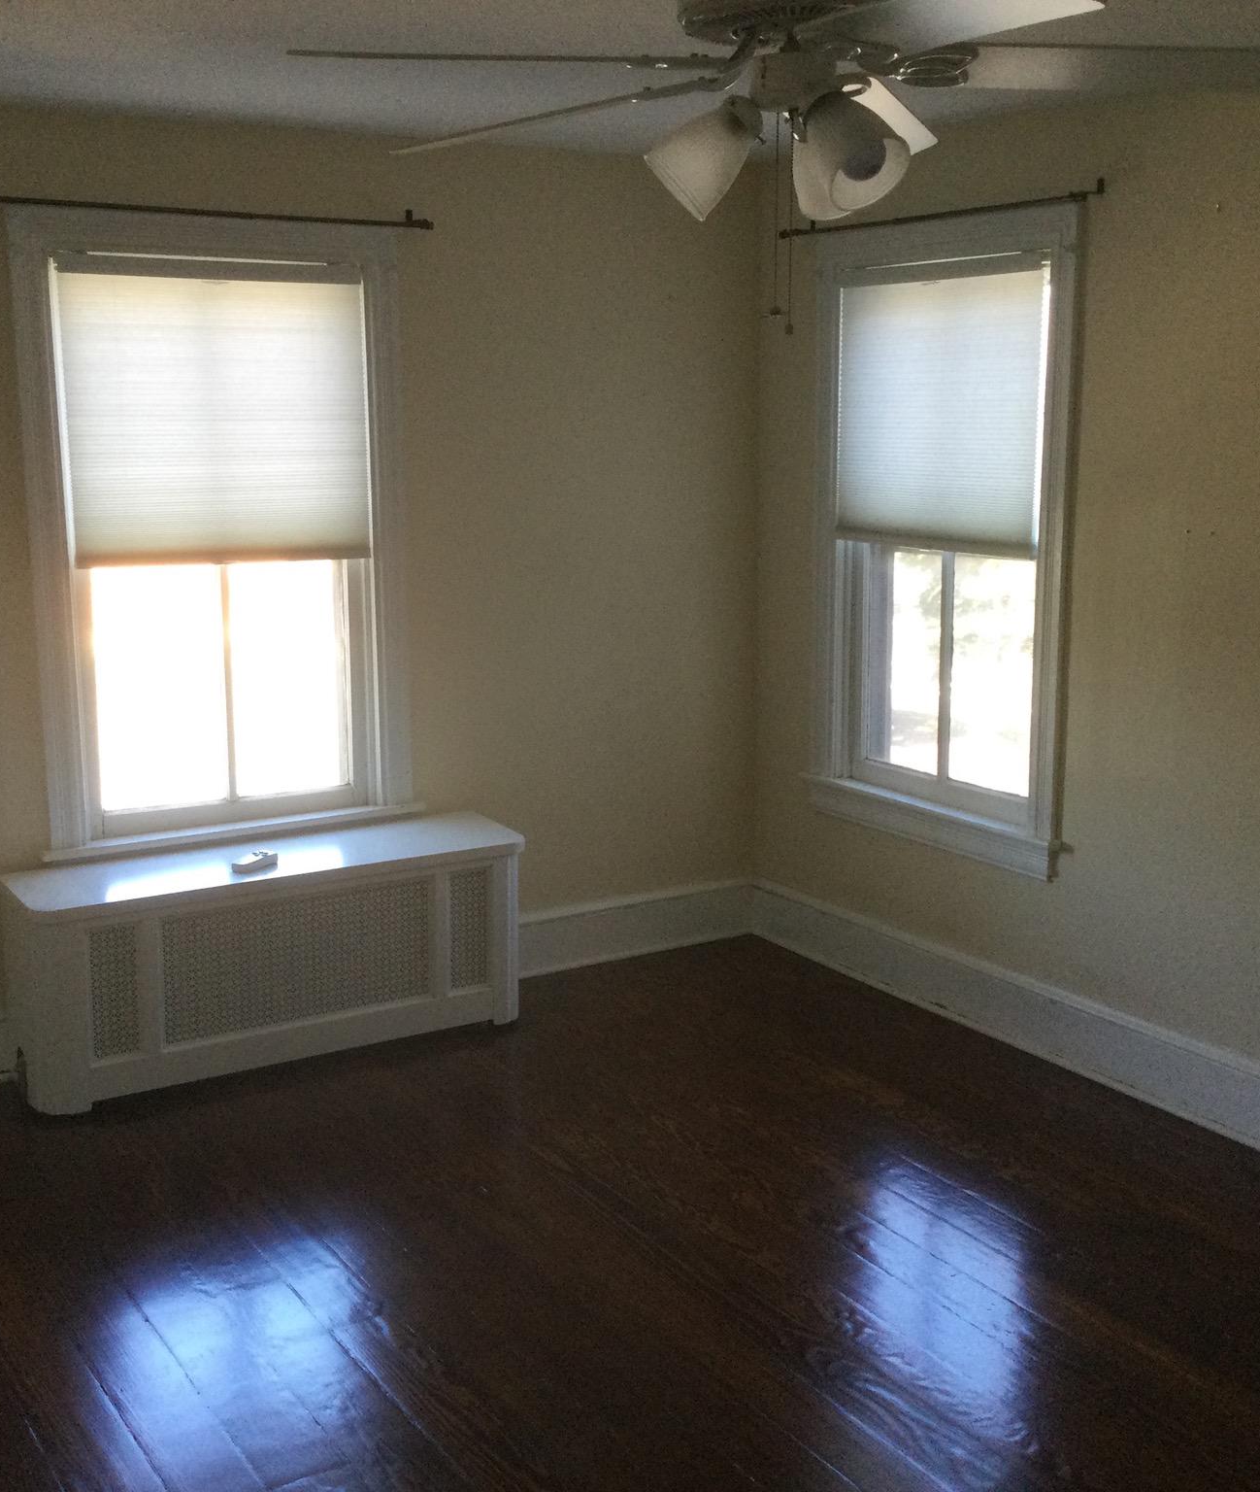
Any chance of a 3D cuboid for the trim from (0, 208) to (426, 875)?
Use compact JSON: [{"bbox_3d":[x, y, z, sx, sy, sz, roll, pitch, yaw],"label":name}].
[{"bbox_3d":[-1.020,-0.512,4.501,0.990,1.564,0.091,-7,13,-31],"label":"trim"}]

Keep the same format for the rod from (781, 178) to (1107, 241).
[{"bbox_3d":[0.752,-1.365,4.569,0.083,0.058,1.162,-7,13,-31],"label":"rod"}]

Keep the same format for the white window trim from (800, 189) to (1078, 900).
[{"bbox_3d":[0.789,-0.534,4.728,0.091,1.633,1.023,-7,13,-31],"label":"white window trim"}]

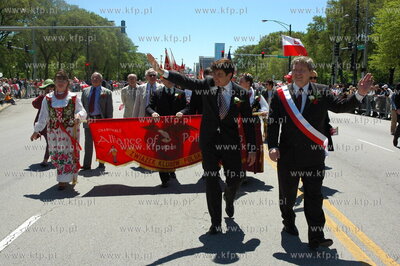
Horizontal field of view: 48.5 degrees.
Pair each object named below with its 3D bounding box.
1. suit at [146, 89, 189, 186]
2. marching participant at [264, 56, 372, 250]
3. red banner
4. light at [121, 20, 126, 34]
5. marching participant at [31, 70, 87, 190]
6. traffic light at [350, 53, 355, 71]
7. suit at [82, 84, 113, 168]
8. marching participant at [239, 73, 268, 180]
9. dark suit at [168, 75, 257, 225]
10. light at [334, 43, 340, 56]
[{"bbox_3d":[-0.488,0.037,6.665,0.620,1.430,0.420,0,6,0],"label":"suit"},{"bbox_3d":[1.151,0.158,4.314,0.980,1.770,0.600,0,6,0],"label":"marching participant"},{"bbox_3d":[-0.462,0.165,6.508,2.320,0.800,0.080,0,6,3],"label":"red banner"},{"bbox_3d":[-6.364,-8.792,36.800,0.350,1.070,0.360,0,7,-1],"label":"light"},{"bbox_3d":[-2.081,-0.056,6.554,0.800,1.700,0.450,1,6,5],"label":"marching participant"},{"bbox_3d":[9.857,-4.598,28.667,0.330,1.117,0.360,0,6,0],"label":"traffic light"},{"bbox_3d":[-1.800,-0.099,7.841,0.569,1.430,0.420,0,7,0],"label":"suit"},{"bbox_3d":[0.798,-0.079,6.887,0.506,1.670,0.480,1,7,11],"label":"marching participant"},{"bbox_3d":[0.118,0.160,4.649,0.925,1.570,0.580,1,7,7],"label":"dark suit"},{"bbox_3d":[10.223,-6.196,33.017,0.340,1.004,0.360,0,6,0],"label":"light"}]

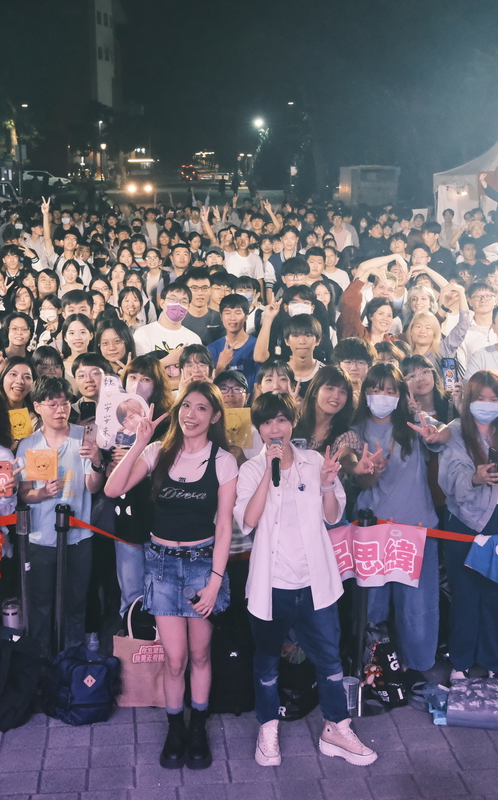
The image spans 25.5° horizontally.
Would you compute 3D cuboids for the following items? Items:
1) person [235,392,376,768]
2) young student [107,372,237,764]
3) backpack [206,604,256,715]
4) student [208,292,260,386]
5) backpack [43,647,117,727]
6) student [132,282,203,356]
[{"bbox_3d":[0.234,0.764,4.735,0.620,1.630,0.460,0,12,0],"label":"person"},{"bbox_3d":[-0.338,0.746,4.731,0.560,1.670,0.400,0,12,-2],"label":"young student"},{"bbox_3d":[-0.080,1.217,5.262,0.330,0.500,0.200,-1,12,-1],"label":"backpack"},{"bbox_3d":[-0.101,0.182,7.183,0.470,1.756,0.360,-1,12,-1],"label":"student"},{"bbox_3d":[-0.796,1.313,5.227,0.310,0.350,0.210,-5,13,-22],"label":"backpack"},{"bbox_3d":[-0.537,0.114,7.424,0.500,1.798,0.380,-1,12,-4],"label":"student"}]

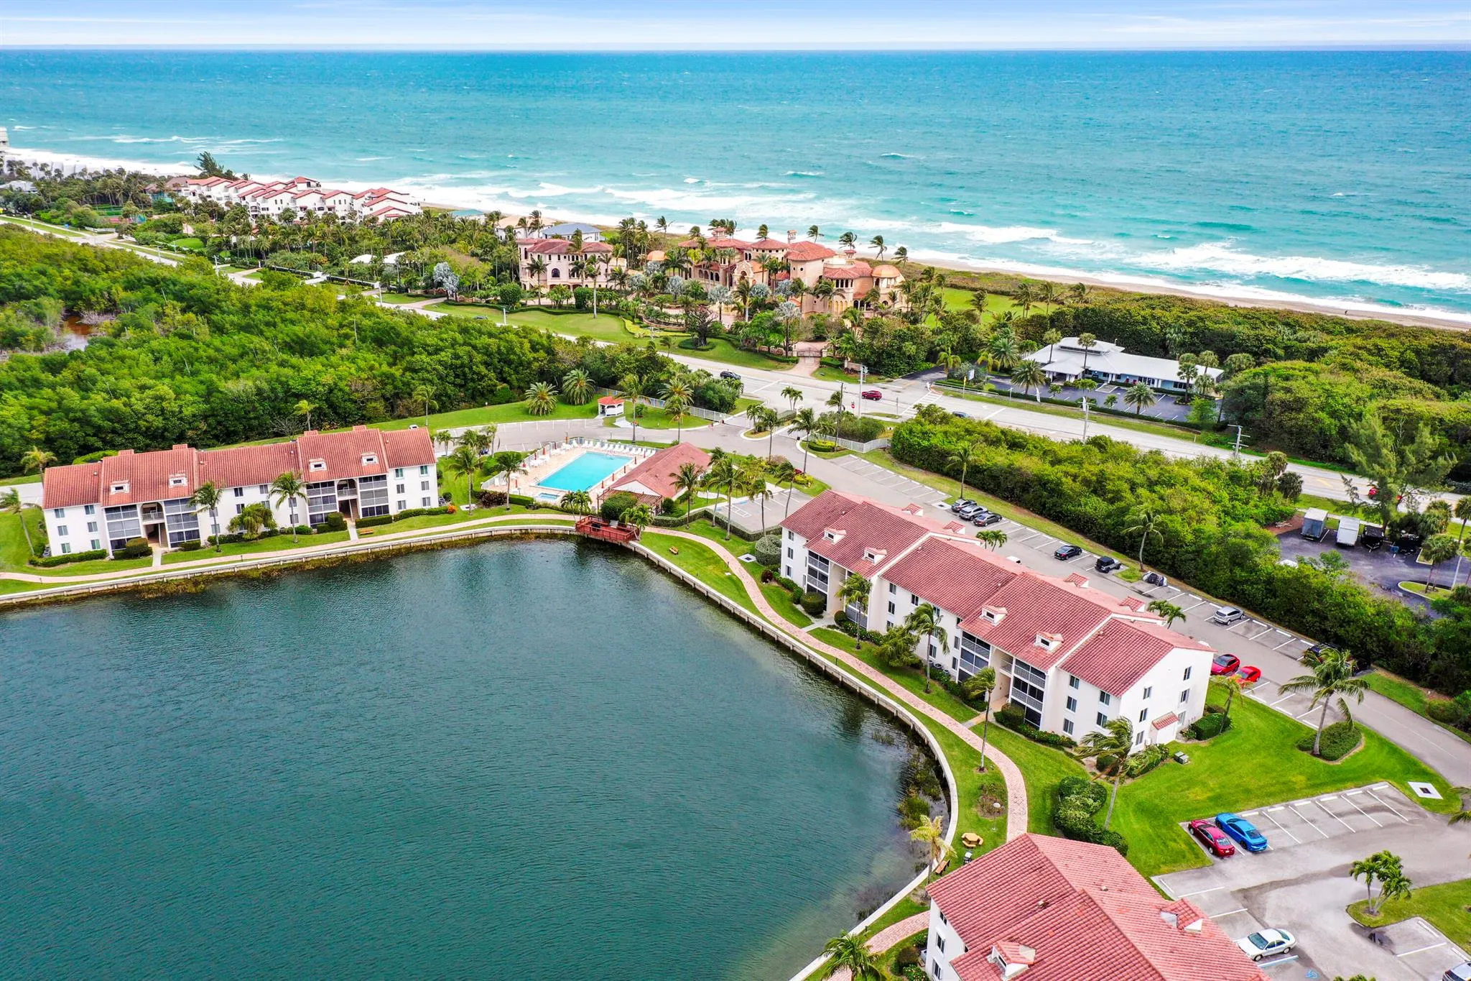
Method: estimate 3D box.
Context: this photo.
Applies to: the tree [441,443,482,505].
[{"bbox_3d":[-40.393,-1.330,173.992,5.698,11.207,5.413,0,21,0],"label":"tree"}]

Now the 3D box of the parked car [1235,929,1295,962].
[{"bbox_3d":[44.089,37.424,94.847,4.750,1.420,1.800,-6,22,-15],"label":"parked car"}]

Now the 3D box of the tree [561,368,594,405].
[{"bbox_3d":[-32.130,-21.040,232.630,6.400,7.400,6.400,0,21,0],"label":"tree"}]

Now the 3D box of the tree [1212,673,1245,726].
[{"bbox_3d":[53.304,23.100,123.943,4.000,7.000,4.000,0,21,0],"label":"tree"}]

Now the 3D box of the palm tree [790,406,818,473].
[{"bbox_3d":[11.306,-7.802,189.240,5.071,12.203,4.817,0,21,0],"label":"palm tree"}]

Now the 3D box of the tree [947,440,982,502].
[{"bbox_3d":[36.810,-3.100,183.830,5.100,9.460,5.100,0,21,0],"label":"tree"}]

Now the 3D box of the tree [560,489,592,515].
[{"bbox_3d":[-24.810,2.190,176.810,4.700,4.690,4.200,0,21,0],"label":"tree"}]

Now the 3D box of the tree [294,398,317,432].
[{"bbox_3d":[-80.360,-13.540,214.410,4.100,6.740,4.100,0,21,0],"label":"tree"}]

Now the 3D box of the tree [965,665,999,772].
[{"bbox_3d":[24.596,23.501,116.437,3.400,11.700,3.700,0,21,0],"label":"tree"}]

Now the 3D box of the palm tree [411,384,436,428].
[{"bbox_3d":[-58.940,-15.530,216.980,4.600,8.580,4.500,0,21,0],"label":"palm tree"}]

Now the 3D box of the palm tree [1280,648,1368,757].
[{"bbox_3d":[60.592,22.436,118.897,8.100,11.900,7.800,0,21,0],"label":"palm tree"}]

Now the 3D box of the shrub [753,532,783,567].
[{"bbox_3d":[5.091,8.291,160.317,4.400,3.200,4.300,0,21,0],"label":"shrub"}]

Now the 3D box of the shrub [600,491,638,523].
[{"bbox_3d":[-18.190,2.580,180.220,6.000,4.400,6.000,0,21,0],"label":"shrub"}]

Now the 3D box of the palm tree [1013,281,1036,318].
[{"bbox_3d":[73.795,-47.454,292.834,6.135,10.920,6.135,0,21,0],"label":"palm tree"}]

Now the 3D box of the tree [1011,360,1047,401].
[{"bbox_3d":[61.803,-23.257,241.195,7.400,8.300,7.400,0,21,0],"label":"tree"}]

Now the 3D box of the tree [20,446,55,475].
[{"bbox_3d":[-112.600,-2.970,185.520,5.600,7.990,5.400,0,21,0],"label":"tree"}]

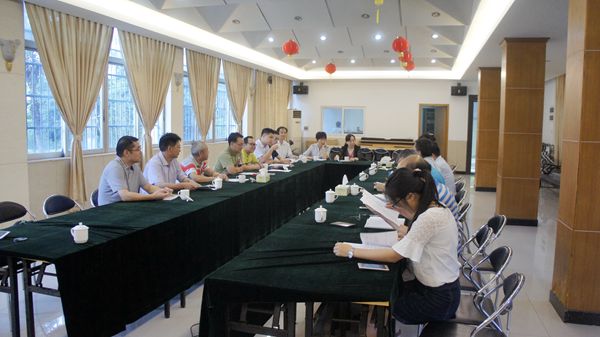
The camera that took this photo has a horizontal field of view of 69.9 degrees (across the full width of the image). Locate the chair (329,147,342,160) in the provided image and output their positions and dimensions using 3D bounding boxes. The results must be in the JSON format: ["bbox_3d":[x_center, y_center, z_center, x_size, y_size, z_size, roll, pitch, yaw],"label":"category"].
[{"bbox_3d":[0.975,-0.141,11.674,0.460,0.800,0.500,2,6,17],"label":"chair"}]

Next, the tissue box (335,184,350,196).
[{"bbox_3d":[0.459,0.233,4.526,0.125,0.084,0.195,2,6,17],"label":"tissue box"}]

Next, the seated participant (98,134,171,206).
[{"bbox_3d":[-1.552,0.349,4.072,0.720,1.320,0.540,2,6,17],"label":"seated participant"}]

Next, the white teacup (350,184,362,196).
[{"bbox_3d":[0.599,0.216,4.492,0.115,0.125,0.085,0,6,0],"label":"white teacup"}]

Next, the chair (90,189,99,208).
[{"bbox_3d":[-1.925,0.617,4.640,0.480,0.790,0.450,2,6,17],"label":"chair"}]

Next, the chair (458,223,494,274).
[{"bbox_3d":[1.035,0.768,2.891,0.500,0.790,0.460,2,6,13],"label":"chair"}]

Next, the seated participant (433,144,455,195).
[{"bbox_3d":[1.466,0.296,5.098,0.750,1.280,0.500,2,6,17],"label":"seated participant"}]

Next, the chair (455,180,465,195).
[{"bbox_3d":[1.685,0.548,5.056,0.500,0.790,0.460,2,6,13],"label":"chair"}]

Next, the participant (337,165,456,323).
[{"bbox_3d":[0.513,0.592,2.365,0.720,1.220,0.500,2,6,17],"label":"participant"}]

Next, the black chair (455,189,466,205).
[{"bbox_3d":[1.499,0.606,4.488,0.500,0.790,0.460,2,6,13],"label":"black chair"}]

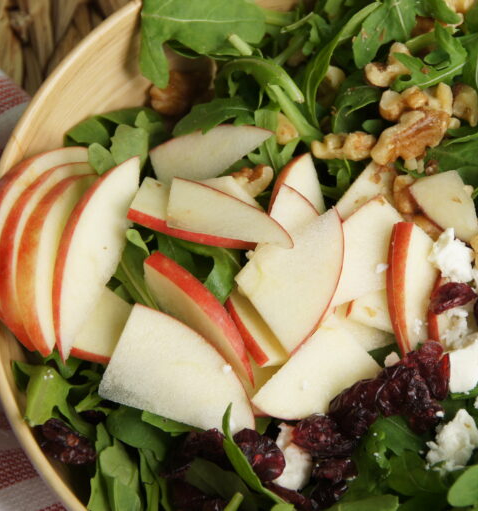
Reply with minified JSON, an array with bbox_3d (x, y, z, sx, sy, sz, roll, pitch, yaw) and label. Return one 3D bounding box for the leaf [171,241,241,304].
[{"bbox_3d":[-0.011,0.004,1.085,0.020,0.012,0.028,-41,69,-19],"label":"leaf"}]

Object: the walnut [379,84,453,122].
[{"bbox_3d":[0.058,-0.048,1.040,0.023,0.012,0.015,-8,61,-7],"label":"walnut"}]

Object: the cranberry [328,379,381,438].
[{"bbox_3d":[0.038,0.050,1.047,0.020,0.011,0.014,-37,68,-18],"label":"cranberry"}]

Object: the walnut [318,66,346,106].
[{"bbox_3d":[0.032,-0.059,1.121,0.015,0.011,0.016,0,62,0],"label":"walnut"}]

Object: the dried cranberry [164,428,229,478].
[{"bbox_3d":[-0.013,0.061,0.980,0.019,0.010,0.014,-15,62,-11],"label":"dried cranberry"}]

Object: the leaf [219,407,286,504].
[{"bbox_3d":[0.004,0.061,0.973,0.010,0.009,0.036,-21,63,-14],"label":"leaf"}]

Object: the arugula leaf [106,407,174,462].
[{"bbox_3d":[-0.033,0.058,1.058,0.024,0.011,0.018,27,65,14],"label":"arugula leaf"}]

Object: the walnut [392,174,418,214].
[{"bbox_3d":[0.058,-0.021,1.085,0.016,0.011,0.018,0,62,0],"label":"walnut"}]

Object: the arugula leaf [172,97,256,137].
[{"bbox_3d":[-0.009,-0.048,1.109,0.031,0.010,0.019,-13,63,-7],"label":"arugula leaf"}]

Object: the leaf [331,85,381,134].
[{"bbox_3d":[0.041,-0.051,1.113,0.020,0.012,0.016,-27,65,-14],"label":"leaf"}]

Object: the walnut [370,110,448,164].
[{"bbox_3d":[0.059,-0.041,1.093,0.028,0.012,0.016,-32,66,-16],"label":"walnut"}]

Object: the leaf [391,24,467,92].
[{"bbox_3d":[0.062,-0.064,1.047,0.025,0.008,0.017,-20,63,-14],"label":"leaf"}]

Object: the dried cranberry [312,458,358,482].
[{"bbox_3d":[0.031,0.070,1.046,0.016,0.008,0.008,-4,62,-2],"label":"dried cranberry"}]

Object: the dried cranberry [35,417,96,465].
[{"bbox_3d":[-0.057,0.061,1.057,0.020,0.009,0.012,27,65,14],"label":"dried cranberry"}]

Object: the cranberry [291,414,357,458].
[{"bbox_3d":[0.026,0.055,0.979,0.019,0.010,0.013,12,60,4],"label":"cranberry"}]

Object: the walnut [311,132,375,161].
[{"bbox_3d":[0.036,-0.037,1.098,0.021,0.010,0.011,-3,62,-1],"label":"walnut"}]

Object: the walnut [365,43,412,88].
[{"bbox_3d":[0.049,-0.062,1.048,0.017,0.011,0.012,-38,69,-21],"label":"walnut"}]

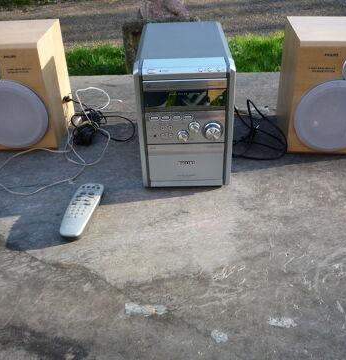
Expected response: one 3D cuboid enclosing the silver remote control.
[{"bbox_3d":[-0.169,0.059,0.788,0.055,0.021,0.162,2,34,6],"label":"silver remote control"}]

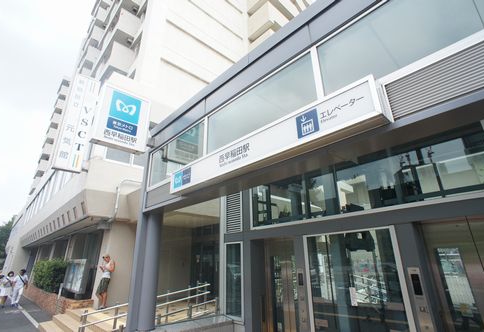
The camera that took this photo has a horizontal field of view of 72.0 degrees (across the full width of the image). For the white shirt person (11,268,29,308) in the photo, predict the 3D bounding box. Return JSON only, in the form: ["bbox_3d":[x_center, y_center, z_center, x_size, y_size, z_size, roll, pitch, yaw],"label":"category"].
[{"bbox_3d":[-10.475,5.757,15.744,0.550,1.680,0.400,12,-24,-30],"label":"white shirt person"}]

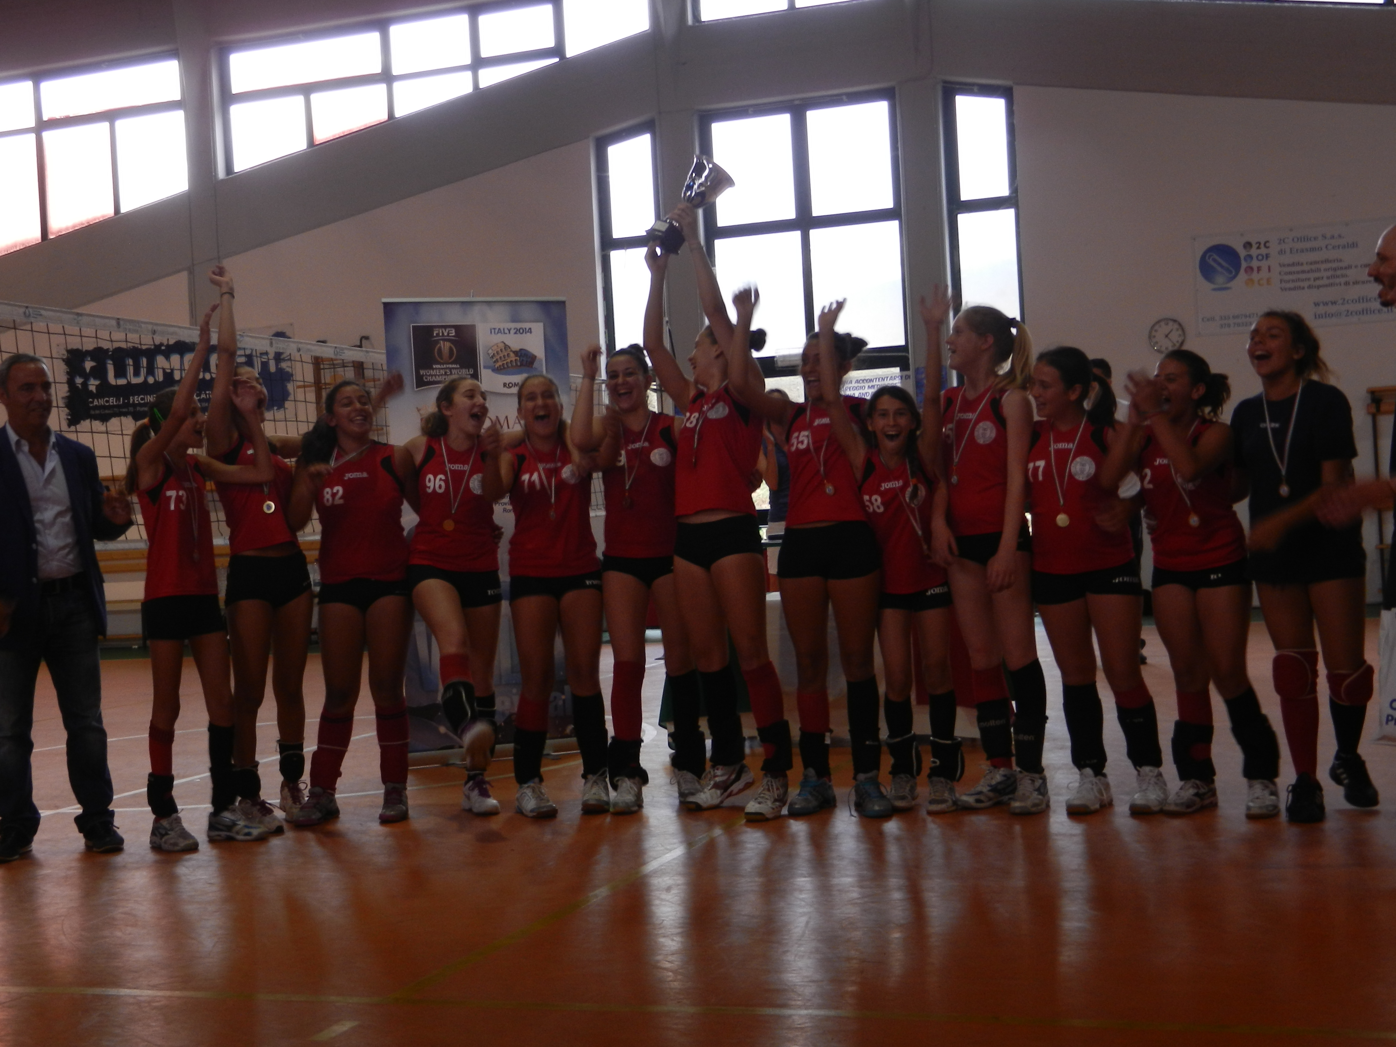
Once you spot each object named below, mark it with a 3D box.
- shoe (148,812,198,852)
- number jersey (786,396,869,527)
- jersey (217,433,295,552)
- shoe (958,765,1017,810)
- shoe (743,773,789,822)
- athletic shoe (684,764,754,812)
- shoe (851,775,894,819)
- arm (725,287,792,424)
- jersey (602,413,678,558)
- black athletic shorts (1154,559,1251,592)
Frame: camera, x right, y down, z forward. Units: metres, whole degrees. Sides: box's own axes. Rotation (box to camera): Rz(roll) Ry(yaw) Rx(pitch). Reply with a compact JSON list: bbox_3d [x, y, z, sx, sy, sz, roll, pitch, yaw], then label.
[{"bbox_3d":[-1.865,1.090,6.465,0.270,0.115,0.105,-2,1,40],"label":"shoe"},{"bbox_3d":[0.472,-0.223,6.580,0.300,0.460,0.220,-3,0,16],"label":"number jersey"},{"bbox_3d":[-1.611,-0.106,6.626,0.300,0.430,0.220,-3,0,-30],"label":"jersey"},{"bbox_3d":[1.054,0.954,6.581,0.270,0.125,0.105,-3,0,-34],"label":"shoe"},{"bbox_3d":[0.240,0.950,6.310,0.100,0.120,0.265,-3,0,18],"label":"shoe"},{"bbox_3d":[0.087,0.935,6.571,0.265,0.115,0.100,-16,7,-31],"label":"athletic shoe"},{"bbox_3d":[0.594,0.935,6.299,0.105,0.125,0.280,-3,1,-3],"label":"shoe"},{"bbox_3d":[0.206,-0.579,6.280,0.240,0.480,0.220,-3,1,10],"label":"arm"},{"bbox_3d":[-0.205,-0.140,6.740,0.315,0.540,0.230,-3,1,-5],"label":"jersey"},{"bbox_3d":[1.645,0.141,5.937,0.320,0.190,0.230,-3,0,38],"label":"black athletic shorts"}]

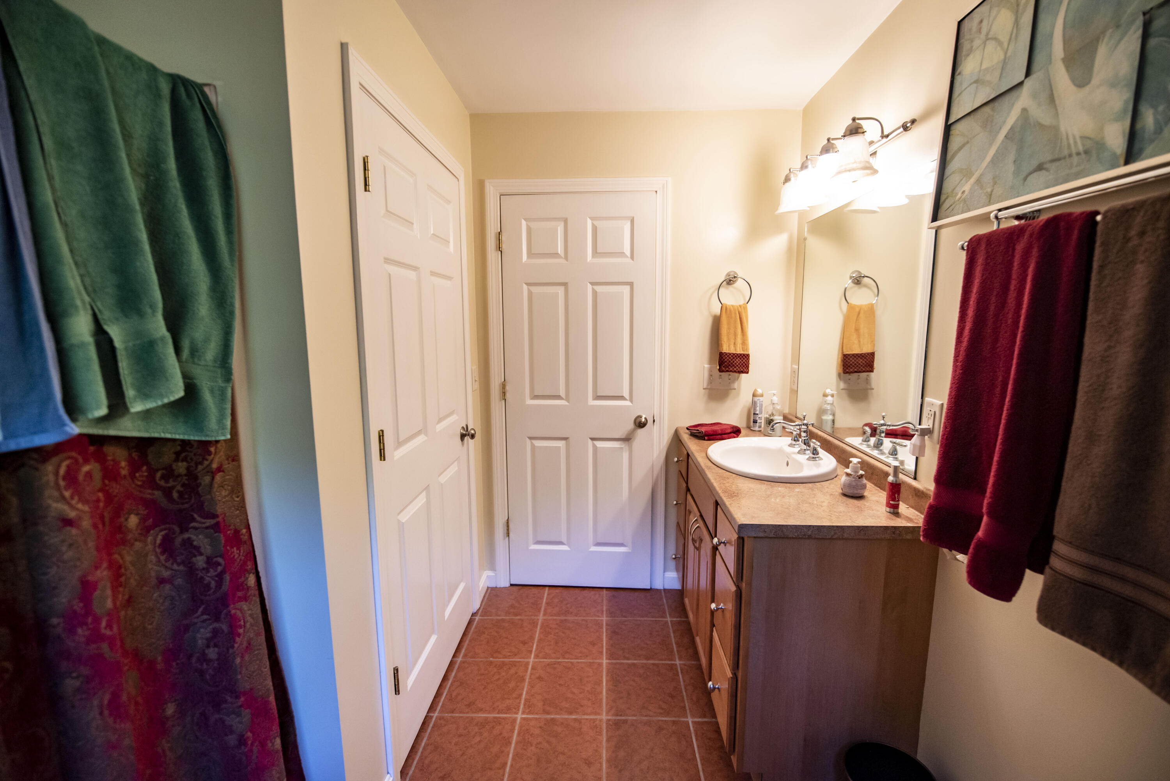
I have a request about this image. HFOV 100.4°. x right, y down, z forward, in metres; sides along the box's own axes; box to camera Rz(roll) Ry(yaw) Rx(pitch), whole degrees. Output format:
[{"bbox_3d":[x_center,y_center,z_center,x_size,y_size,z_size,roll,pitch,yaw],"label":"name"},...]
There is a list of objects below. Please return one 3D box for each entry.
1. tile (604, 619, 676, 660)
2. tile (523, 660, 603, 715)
[{"bbox_3d":[0.240,1.124,2.190,0.301,0.010,0.301,0,7,2],"label":"tile"},{"bbox_3d":[-0.076,1.161,1.902,0.301,0.010,0.301,0,7,2],"label":"tile"}]

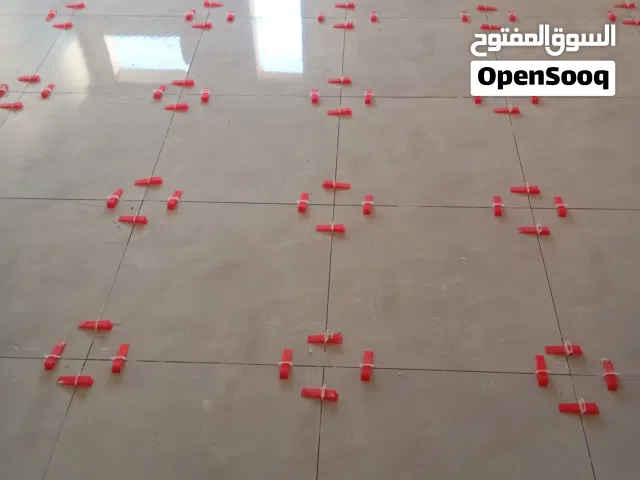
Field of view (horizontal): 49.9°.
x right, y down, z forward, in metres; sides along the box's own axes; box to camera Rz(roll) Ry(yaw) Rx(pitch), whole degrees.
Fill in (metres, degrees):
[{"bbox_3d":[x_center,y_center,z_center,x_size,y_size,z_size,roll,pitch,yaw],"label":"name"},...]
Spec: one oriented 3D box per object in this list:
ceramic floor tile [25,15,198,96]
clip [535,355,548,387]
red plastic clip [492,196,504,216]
[{"bbox_3d":[-0.806,-0.764,2.811,0.600,0.010,0.600,1,45,3],"label":"ceramic floor tile"},{"bbox_3d":[0.541,0.314,1.672,0.019,0.020,0.086,4,45,6],"label":"clip"},{"bbox_3d":[0.542,-0.108,2.094,0.019,0.020,0.086,4,45,6],"label":"red plastic clip"}]

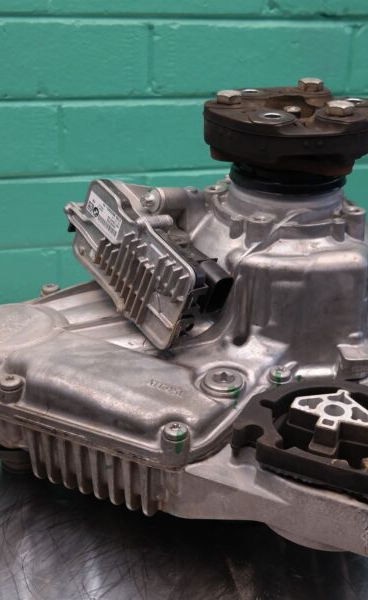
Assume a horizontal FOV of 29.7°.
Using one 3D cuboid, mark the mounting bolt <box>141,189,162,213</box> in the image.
[{"bbox_3d":[-0.026,-0.076,0.540,0.010,0.018,0.018,-14,31,-26],"label":"mounting bolt"}]

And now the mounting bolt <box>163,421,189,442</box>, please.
[{"bbox_3d":[-0.005,0.086,0.455,0.017,0.006,0.017,0,27,0],"label":"mounting bolt"}]

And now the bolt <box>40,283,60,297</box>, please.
[{"bbox_3d":[-0.123,-0.009,0.642,0.017,0.007,0.017,0,27,0],"label":"bolt"}]

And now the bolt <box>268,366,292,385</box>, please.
[{"bbox_3d":[0.074,0.058,0.533,0.017,0.006,0.017,0,27,0],"label":"bolt"}]

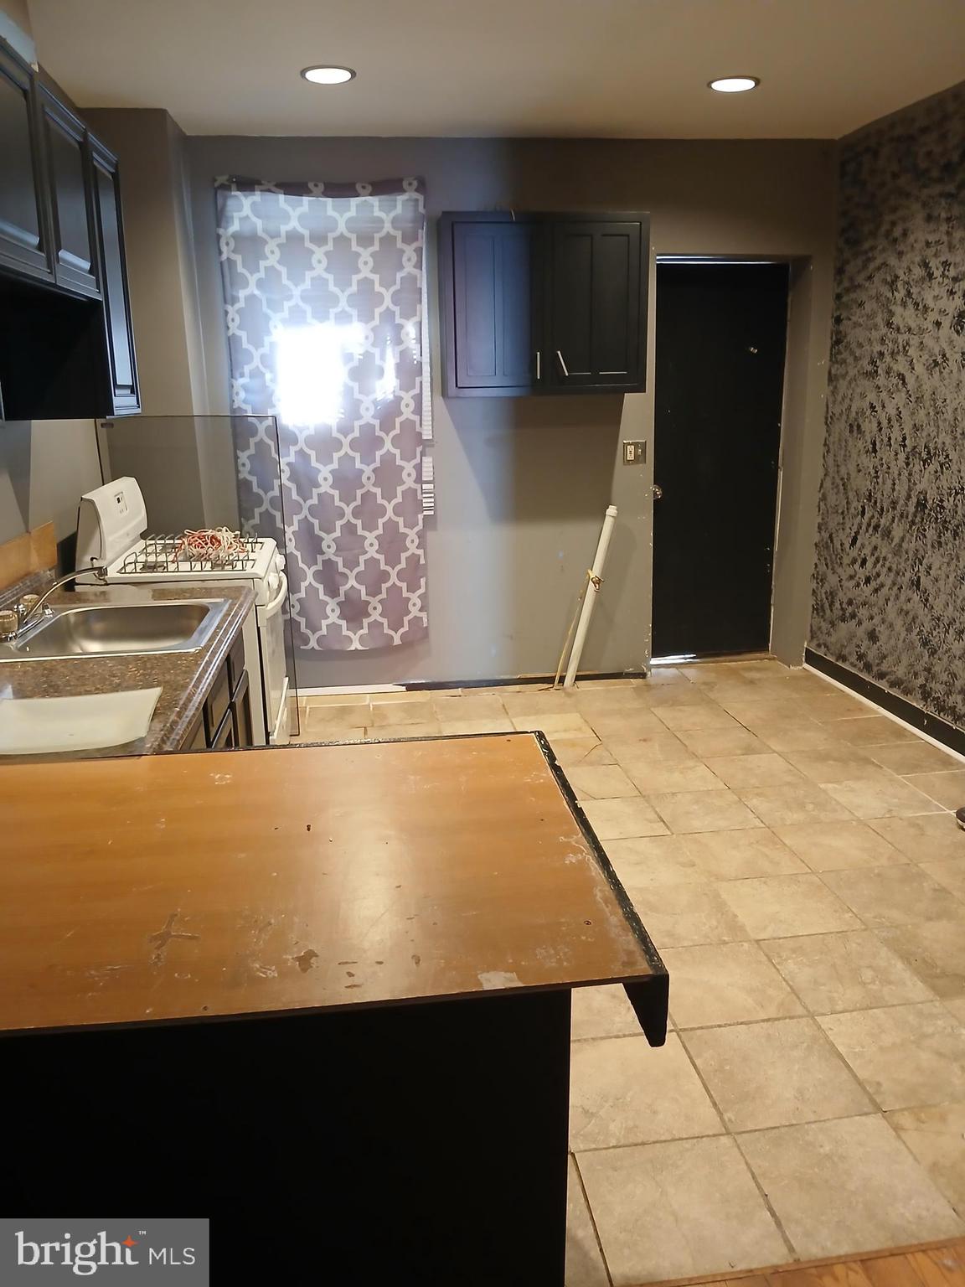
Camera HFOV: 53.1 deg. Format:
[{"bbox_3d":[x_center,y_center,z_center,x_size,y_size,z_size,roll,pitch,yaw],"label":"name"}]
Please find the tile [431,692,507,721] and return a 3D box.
[{"bbox_3d":[-0.045,0.317,4.645,0.326,0.010,0.326,-3,15,-7],"label":"tile"}]

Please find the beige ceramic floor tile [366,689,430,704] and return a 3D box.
[{"bbox_3d":[-0.412,0.275,4.754,0.305,0.010,0.155,-3,15,-8],"label":"beige ceramic floor tile"}]

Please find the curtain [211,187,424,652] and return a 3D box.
[{"bbox_3d":[-0.701,-1.009,4.531,0.907,2.150,0.060,-3,15,-7],"label":"curtain"}]

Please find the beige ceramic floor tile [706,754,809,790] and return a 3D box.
[{"bbox_3d":[1.082,0.505,3.815,0.328,0.010,0.326,-3,15,-7],"label":"beige ceramic floor tile"}]

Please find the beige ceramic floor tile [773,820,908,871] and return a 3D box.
[{"bbox_3d":[1.174,0.668,3.184,0.328,0.010,0.326,-3,15,-7],"label":"beige ceramic floor tile"}]

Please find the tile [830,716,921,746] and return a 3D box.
[{"bbox_3d":[1.697,0.385,4.216,0.328,0.010,0.326,-3,15,-7],"label":"tile"}]

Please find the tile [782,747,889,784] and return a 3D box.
[{"bbox_3d":[1.412,0.485,3.858,0.328,0.010,0.326,-3,15,-7],"label":"tile"}]

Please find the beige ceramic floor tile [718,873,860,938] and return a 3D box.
[{"bbox_3d":[0.889,0.769,2.825,0.328,0.010,0.326,-3,15,-7],"label":"beige ceramic floor tile"}]

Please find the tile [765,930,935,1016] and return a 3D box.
[{"bbox_3d":[0.928,0.844,2.499,0.330,0.010,0.327,-3,15,-8],"label":"tile"}]

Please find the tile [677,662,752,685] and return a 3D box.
[{"bbox_3d":[1.214,0.164,5.061,0.325,0.010,0.290,-3,15,-8],"label":"tile"}]

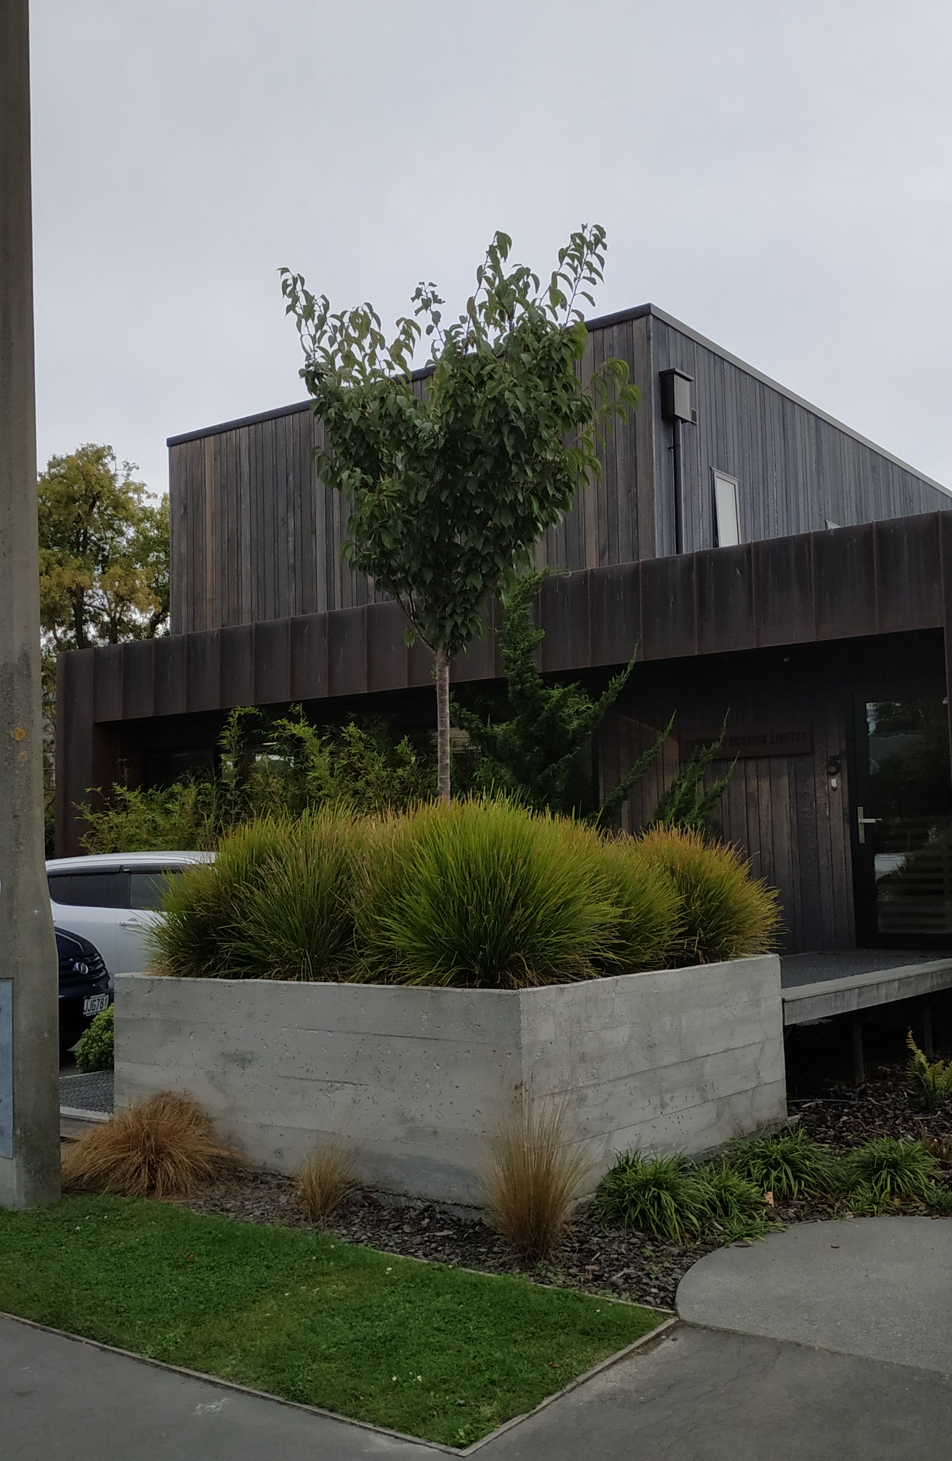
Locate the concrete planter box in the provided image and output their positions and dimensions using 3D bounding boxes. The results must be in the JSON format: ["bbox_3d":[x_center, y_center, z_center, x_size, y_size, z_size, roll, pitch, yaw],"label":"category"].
[{"bbox_3d":[-0.110,1.706,7.341,2.671,0.910,2.473,-5,-7,38],"label":"concrete planter box"}]

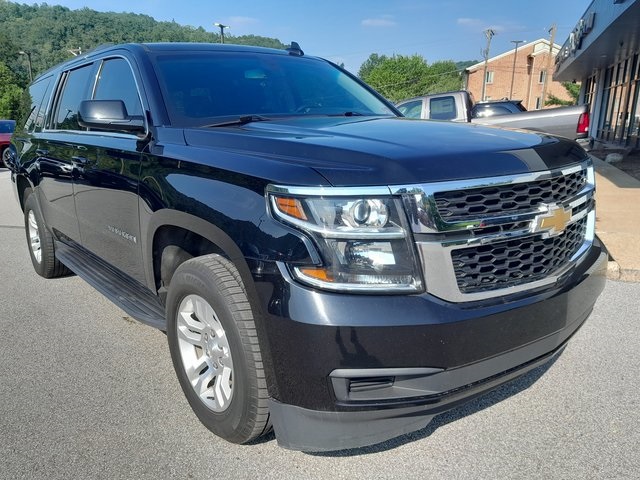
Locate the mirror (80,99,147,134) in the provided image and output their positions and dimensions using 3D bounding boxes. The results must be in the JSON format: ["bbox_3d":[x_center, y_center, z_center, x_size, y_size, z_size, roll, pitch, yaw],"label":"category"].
[{"bbox_3d":[-0.936,-0.546,2.203,0.250,0.160,0.200,-12,16,-38],"label":"mirror"}]

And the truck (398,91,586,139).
[{"bbox_3d":[2.769,-2.304,11.359,5.800,1.900,2.000,1,13,22],"label":"truck"}]

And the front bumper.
[{"bbox_3d":[0.731,0.249,2.100,2.000,0.640,0.570,-12,16,-38],"label":"front bumper"}]

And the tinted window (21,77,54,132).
[{"bbox_3d":[-2.466,-1.133,4.324,0.160,0.410,1.550,-12,16,-38],"label":"tinted window"}]

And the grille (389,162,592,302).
[{"bbox_3d":[0.823,-0.053,1.905,1.360,0.430,0.230,-12,16,-38],"label":"grille"}]

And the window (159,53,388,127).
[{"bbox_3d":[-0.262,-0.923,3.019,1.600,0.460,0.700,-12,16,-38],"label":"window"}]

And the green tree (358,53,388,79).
[{"bbox_3d":[7.159,-19.301,66.192,6.000,10.500,6.000,-1,13,0],"label":"green tree"}]

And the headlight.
[{"bbox_3d":[0.086,0.007,1.576,0.340,0.335,0.400,-12,16,-38],"label":"headlight"}]

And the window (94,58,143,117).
[{"bbox_3d":[-1.035,-0.750,2.570,0.140,0.430,0.900,-12,16,-38],"label":"window"}]

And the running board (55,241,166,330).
[{"bbox_3d":[-1.393,0.203,3.213,0.190,0.110,2.100,-12,16,-38],"label":"running board"}]

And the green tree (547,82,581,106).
[{"bbox_3d":[15.889,-8.148,32.454,3.500,4.000,3.500,-1,13,0],"label":"green tree"}]

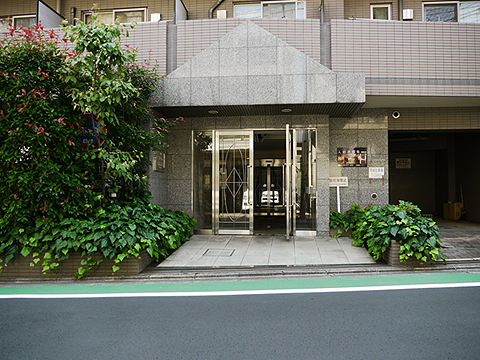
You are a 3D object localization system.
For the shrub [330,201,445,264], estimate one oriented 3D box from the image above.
[{"bbox_3d":[2.340,0.770,6.550,1.300,0.870,2.000,0,1,5],"label":"shrub"}]

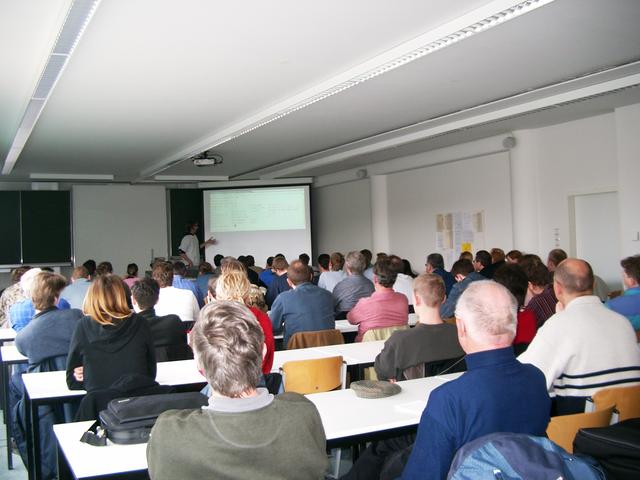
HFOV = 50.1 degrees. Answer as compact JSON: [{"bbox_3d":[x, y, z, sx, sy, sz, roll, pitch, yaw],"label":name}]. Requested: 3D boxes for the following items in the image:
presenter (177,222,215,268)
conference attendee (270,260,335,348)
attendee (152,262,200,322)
[{"bbox_3d":[-2.155,0.565,11.995,0.500,1.780,0.600,-1,-1,30],"label":"presenter"},{"bbox_3d":[-0.207,0.844,5.572,0.530,1.340,0.760,-1,-1,-27],"label":"conference attendee"},{"bbox_3d":[-1.456,0.895,6.568,0.540,1.350,0.800,-1,0,-21],"label":"attendee"}]

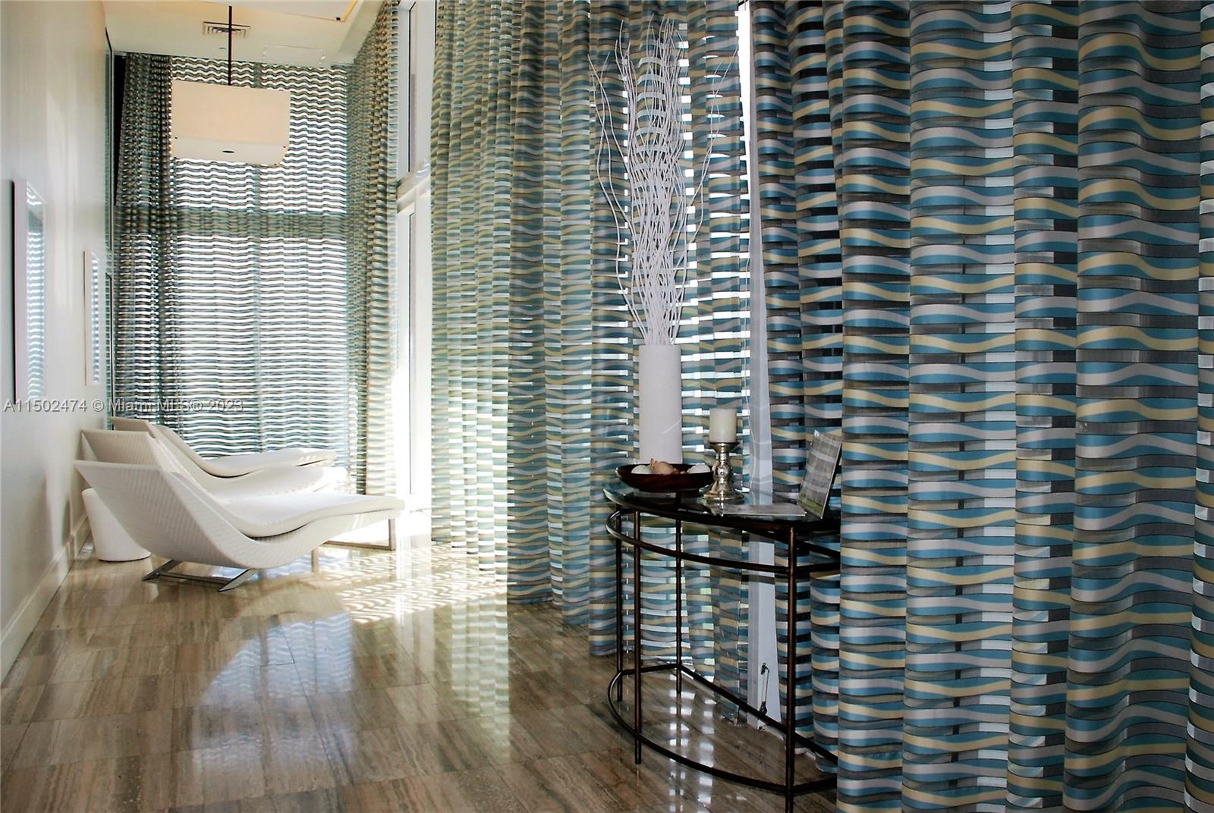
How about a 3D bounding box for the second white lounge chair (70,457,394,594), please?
[{"bbox_3d":[-2.018,0.588,5.256,0.732,0.715,1.752,2,3,28],"label":"second white lounge chair"}]

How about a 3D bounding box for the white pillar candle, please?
[{"bbox_3d":[0.364,0.061,2.847,0.085,0.108,0.085,0,3,0],"label":"white pillar candle"}]

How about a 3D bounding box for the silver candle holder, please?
[{"bbox_3d":[0.364,0.199,2.854,0.127,0.172,0.127,0,3,0],"label":"silver candle holder"}]

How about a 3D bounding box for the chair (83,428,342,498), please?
[{"bbox_3d":[-2.846,0.506,6.821,0.732,0.715,1.752,2,3,30],"label":"chair"}]

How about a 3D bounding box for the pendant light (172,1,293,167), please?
[{"bbox_3d":[-2.729,-2.411,6.593,0.780,1.115,0.780,-1,3,-24],"label":"pendant light"}]

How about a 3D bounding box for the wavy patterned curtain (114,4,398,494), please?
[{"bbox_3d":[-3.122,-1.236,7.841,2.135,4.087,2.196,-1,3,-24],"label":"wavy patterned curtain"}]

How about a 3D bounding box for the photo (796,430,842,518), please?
[{"bbox_3d":[0.611,0.194,2.587,0.025,0.221,0.270,14,2,-3],"label":"photo"}]

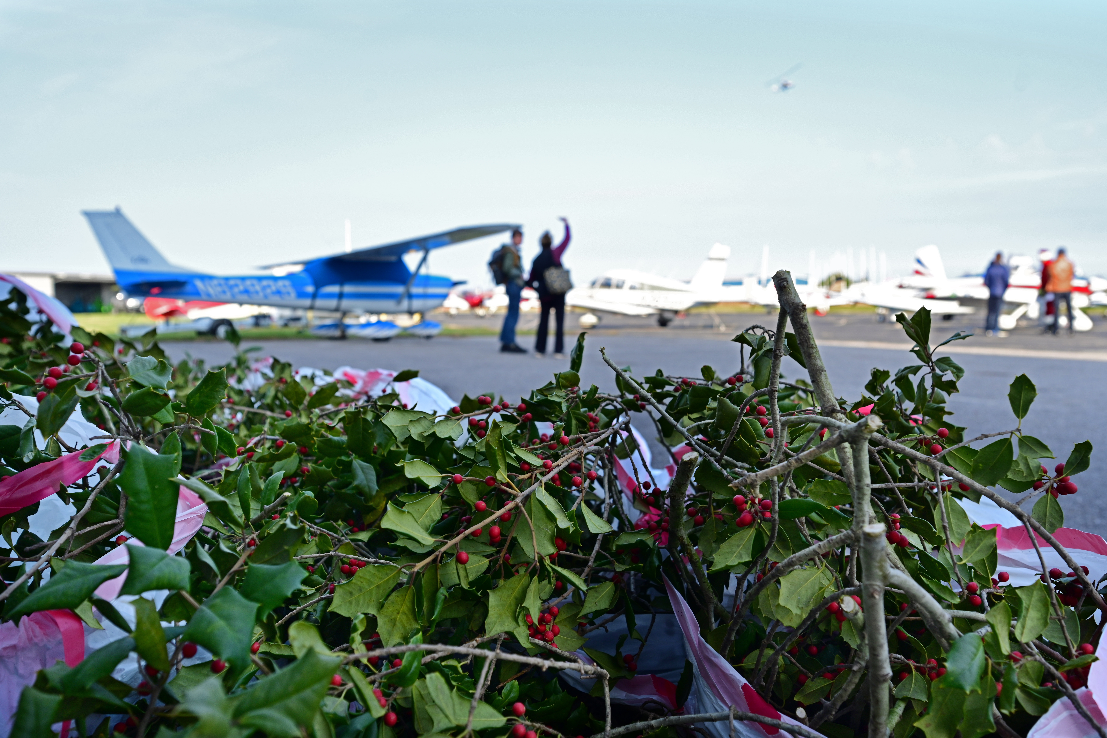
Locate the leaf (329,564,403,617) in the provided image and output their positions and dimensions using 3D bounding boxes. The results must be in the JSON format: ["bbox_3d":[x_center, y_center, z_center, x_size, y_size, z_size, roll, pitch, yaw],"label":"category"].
[{"bbox_3d":[-0.155,0.183,0.710,0.068,0.042,0.016,-27,6,3],"label":"leaf"}]

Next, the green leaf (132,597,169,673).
[{"bbox_3d":[-0.248,0.163,0.530,0.019,0.048,0.010,-17,-6,-25],"label":"green leaf"}]

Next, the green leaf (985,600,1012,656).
[{"bbox_3d":[0.326,0.189,0.630,0.020,0.041,0.016,-2,6,6],"label":"green leaf"}]

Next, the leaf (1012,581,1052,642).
[{"bbox_3d":[0.350,0.178,0.630,0.024,0.044,0.012,-1,-31,49],"label":"leaf"}]

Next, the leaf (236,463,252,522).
[{"bbox_3d":[-0.291,0.116,0.810,0.011,0.056,0.022,-5,8,-40],"label":"leaf"}]

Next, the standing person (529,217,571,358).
[{"bbox_3d":[-0.045,-1.073,11.300,0.530,1.830,0.450,1,5,14],"label":"standing person"}]

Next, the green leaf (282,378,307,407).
[{"bbox_3d":[-0.310,0.028,1.030,0.030,0.040,0.011,-8,-21,-5],"label":"green leaf"}]

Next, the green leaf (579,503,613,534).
[{"bbox_3d":[0.034,0.120,0.690,0.021,0.036,0.012,-38,19,41],"label":"green leaf"}]

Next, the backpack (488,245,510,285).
[{"bbox_3d":[-0.778,-1.501,12.500,0.270,0.500,0.340,1,5,13],"label":"backpack"}]

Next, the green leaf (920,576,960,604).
[{"bbox_3d":[0.320,0.183,0.714,0.018,0.008,0.036,-21,35,-27],"label":"green leaf"}]

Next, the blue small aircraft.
[{"bbox_3d":[-4.850,-1.770,16.400,7.250,2.500,10.000,-4,5,-36],"label":"blue small aircraft"}]

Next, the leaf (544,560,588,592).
[{"bbox_3d":[0.012,0.182,0.756,0.043,0.010,0.017,31,33,28],"label":"leaf"}]

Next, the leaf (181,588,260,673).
[{"bbox_3d":[-0.208,0.162,0.536,0.040,0.050,0.015,-12,-33,-43],"label":"leaf"}]

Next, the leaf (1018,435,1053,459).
[{"bbox_3d":[0.394,0.064,0.704,0.008,0.018,0.037,-13,35,-28],"label":"leaf"}]

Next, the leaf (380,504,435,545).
[{"bbox_3d":[-0.104,0.112,0.620,0.042,0.011,0.026,24,-43,-6],"label":"leaf"}]

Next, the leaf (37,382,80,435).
[{"bbox_3d":[-0.310,0.026,0.540,0.025,0.040,0.013,27,-9,-11],"label":"leaf"}]

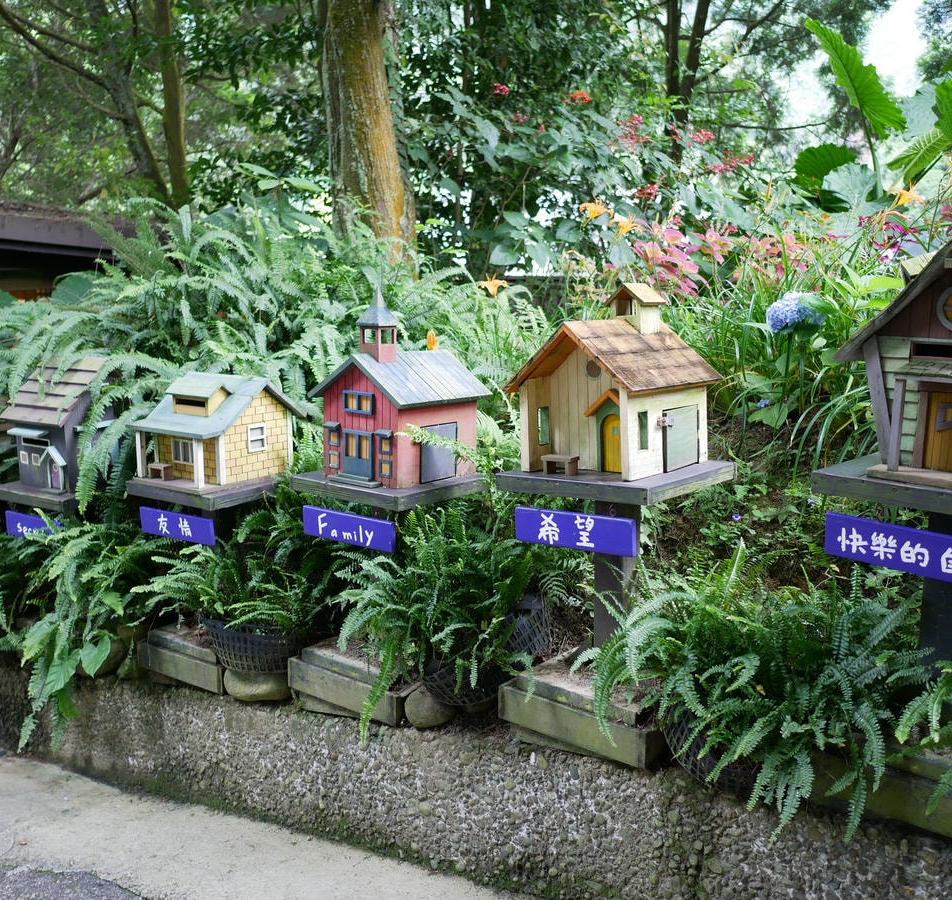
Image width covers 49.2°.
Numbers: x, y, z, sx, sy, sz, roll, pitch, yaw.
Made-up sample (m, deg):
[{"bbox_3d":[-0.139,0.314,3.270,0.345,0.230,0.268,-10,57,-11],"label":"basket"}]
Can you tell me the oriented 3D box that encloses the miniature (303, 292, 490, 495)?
[{"bbox_3d":[-0.247,-0.209,3.378,0.400,0.615,0.480,7,11,37],"label":"miniature"}]

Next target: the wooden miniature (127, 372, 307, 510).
[{"bbox_3d":[-0.949,-0.057,3.872,0.475,0.436,0.500,6,11,35],"label":"wooden miniature"}]

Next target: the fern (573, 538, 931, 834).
[{"bbox_3d":[0.656,0.543,2.450,0.700,0.550,0.550,6,11,35],"label":"fern"}]

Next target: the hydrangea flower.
[{"bbox_3d":[0.968,-0.413,3.150,0.165,0.135,0.165,0,9,0],"label":"hydrangea flower"}]

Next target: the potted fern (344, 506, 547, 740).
[{"bbox_3d":[-0.070,0.461,2.950,0.600,0.560,0.520,6,11,35],"label":"potted fern"}]

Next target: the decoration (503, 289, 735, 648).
[{"bbox_3d":[0.392,0.050,2.932,0.475,1.025,0.500,7,11,36],"label":"decoration"}]

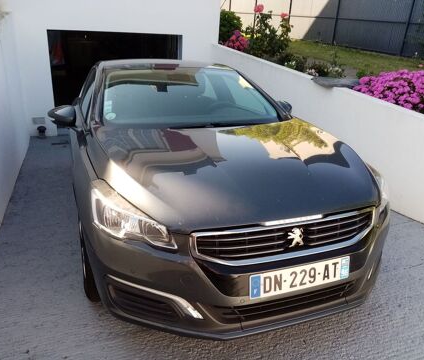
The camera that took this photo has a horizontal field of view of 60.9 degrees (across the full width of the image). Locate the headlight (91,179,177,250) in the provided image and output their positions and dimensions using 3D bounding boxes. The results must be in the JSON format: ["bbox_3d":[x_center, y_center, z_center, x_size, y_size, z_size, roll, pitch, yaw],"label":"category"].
[{"bbox_3d":[-0.376,0.151,1.628,0.335,0.240,0.500,-5,18,-21],"label":"headlight"}]

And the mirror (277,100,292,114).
[{"bbox_3d":[0.667,-0.635,3.336,0.205,0.160,0.160,-5,18,-21],"label":"mirror"}]

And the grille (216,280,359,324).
[{"bbox_3d":[0.383,0.555,1.686,0.760,0.116,0.095,-5,18,-21],"label":"grille"}]

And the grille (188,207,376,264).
[{"bbox_3d":[0.376,0.259,1.632,0.970,0.172,0.115,-5,18,-21],"label":"grille"}]

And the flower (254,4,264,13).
[{"bbox_3d":[0.860,-3.145,6.600,0.170,0.135,0.170,6,22,5],"label":"flower"}]

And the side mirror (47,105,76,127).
[{"bbox_3d":[-1.106,-0.471,2.667,0.200,0.160,0.160,-5,18,-21],"label":"side mirror"}]

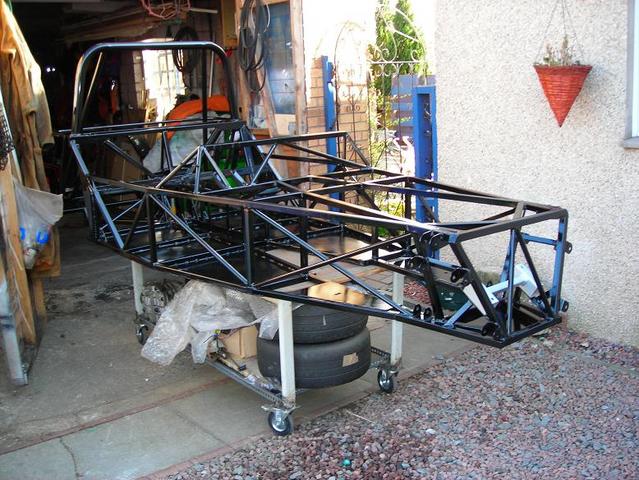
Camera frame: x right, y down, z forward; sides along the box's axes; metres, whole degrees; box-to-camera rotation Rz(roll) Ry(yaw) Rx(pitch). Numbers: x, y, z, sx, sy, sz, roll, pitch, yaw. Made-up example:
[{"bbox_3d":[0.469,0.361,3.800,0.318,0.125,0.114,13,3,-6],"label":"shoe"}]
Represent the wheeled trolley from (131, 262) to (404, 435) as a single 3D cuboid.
[{"bbox_3d":[-0.364,0.401,3.942,0.762,0.640,1.697,-11,16,-36],"label":"wheeled trolley"}]

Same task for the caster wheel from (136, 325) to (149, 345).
[{"bbox_3d":[-1.097,0.587,4.349,0.045,0.128,0.122,-9,15,-31],"label":"caster wheel"}]

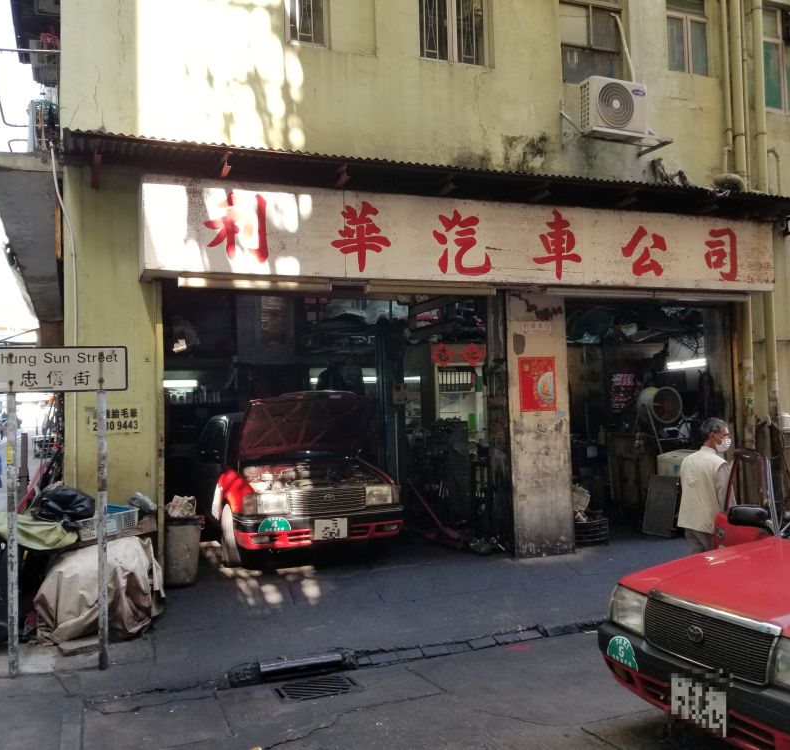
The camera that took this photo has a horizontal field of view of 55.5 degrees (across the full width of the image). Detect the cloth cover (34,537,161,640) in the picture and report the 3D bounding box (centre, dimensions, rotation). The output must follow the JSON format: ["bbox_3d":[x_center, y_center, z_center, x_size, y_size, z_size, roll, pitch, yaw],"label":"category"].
[{"bbox_3d":[-2.225,1.617,5.782,0.880,0.680,0.550,-1,-3,-20],"label":"cloth cover"}]

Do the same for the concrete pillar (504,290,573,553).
[{"bbox_3d":[1.371,0.498,7.588,0.649,2.583,0.400,-1,-3,-20],"label":"concrete pillar"}]

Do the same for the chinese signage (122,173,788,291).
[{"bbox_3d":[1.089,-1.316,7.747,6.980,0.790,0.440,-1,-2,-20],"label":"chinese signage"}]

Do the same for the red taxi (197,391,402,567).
[{"bbox_3d":[-1.537,1.196,9.218,1.700,1.600,4.690,0,-3,-23],"label":"red taxi"}]

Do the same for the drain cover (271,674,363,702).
[{"bbox_3d":[-0.496,2.007,4.809,0.500,0.040,0.300,-1,-3,-20],"label":"drain cover"}]

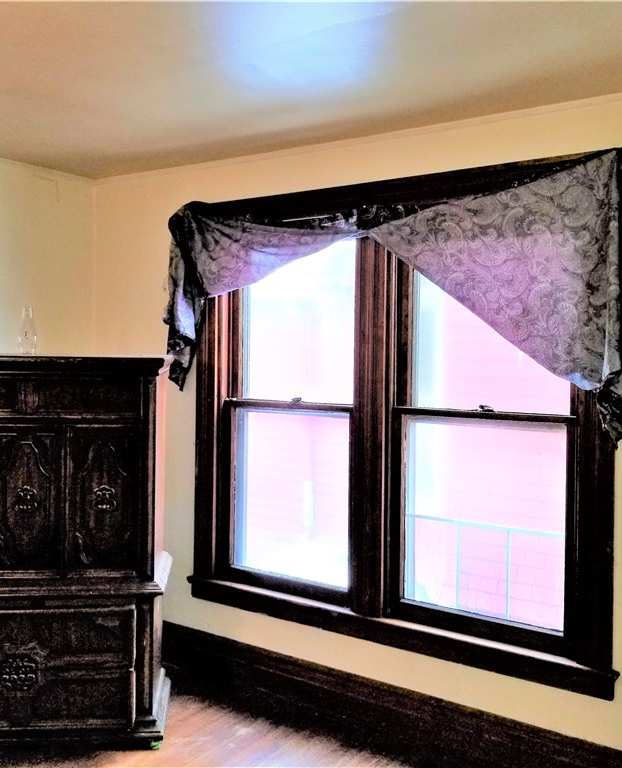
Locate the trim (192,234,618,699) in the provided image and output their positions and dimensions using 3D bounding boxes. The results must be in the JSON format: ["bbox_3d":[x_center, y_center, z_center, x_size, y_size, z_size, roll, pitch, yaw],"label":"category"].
[{"bbox_3d":[0.259,0.132,3.088,1.895,1.808,0.124,2,3,34],"label":"trim"}]

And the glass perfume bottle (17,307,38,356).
[{"bbox_3d":[-1.145,-0.212,3.113,0.073,0.197,0.073,1,2,-6],"label":"glass perfume bottle"}]

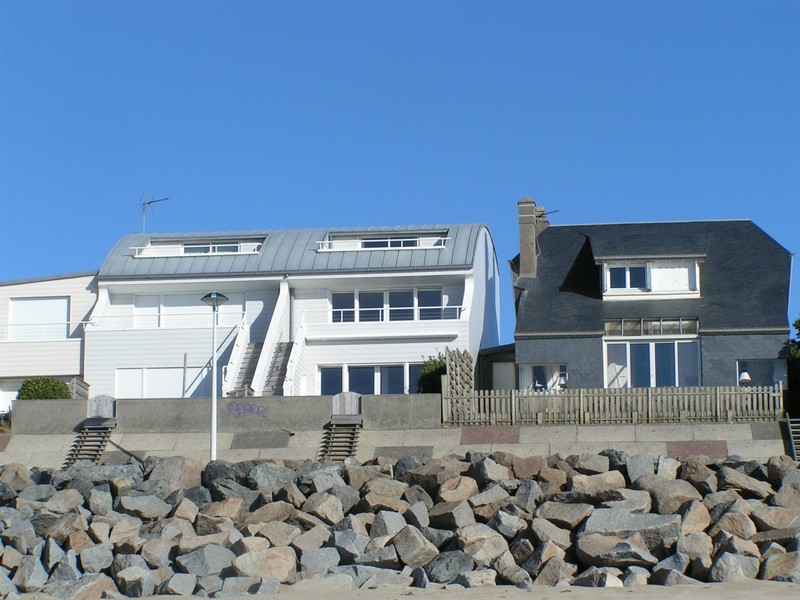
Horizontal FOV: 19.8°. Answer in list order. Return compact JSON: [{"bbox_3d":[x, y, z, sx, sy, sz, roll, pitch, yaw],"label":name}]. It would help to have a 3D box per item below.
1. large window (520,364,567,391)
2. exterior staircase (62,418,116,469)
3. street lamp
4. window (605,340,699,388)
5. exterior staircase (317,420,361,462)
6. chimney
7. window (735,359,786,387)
[{"bbox_3d":[5.105,2.857,81.416,1.799,1.200,0.150,-1,-7,7],"label":"large window"},{"bbox_3d":[-10.014,4.669,74.327,1.000,1.950,3.000,-1,-7,5],"label":"exterior staircase"},{"bbox_3d":[-5.665,2.647,70.179,0.850,5.800,0.850,-1,-7,5],"label":"street lamp"},{"bbox_3d":[8.934,2.399,80.960,3.347,2.050,0.150,-1,-7,7],"label":"window"},{"bbox_3d":[-2.002,4.577,73.777,1.000,1.800,2.700,-1,-7,5],"label":"exterior staircase"},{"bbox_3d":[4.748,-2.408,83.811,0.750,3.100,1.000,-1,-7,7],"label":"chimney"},{"bbox_3d":[12.757,2.618,80.422,1.807,1.200,0.150,-1,-7,7],"label":"window"}]

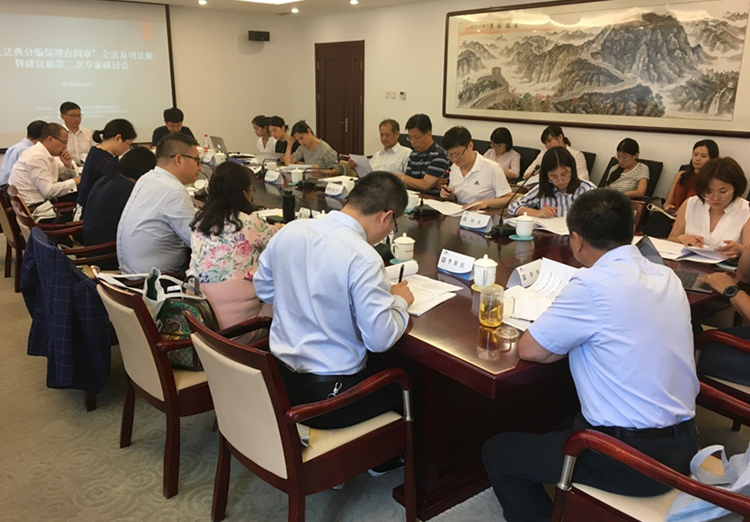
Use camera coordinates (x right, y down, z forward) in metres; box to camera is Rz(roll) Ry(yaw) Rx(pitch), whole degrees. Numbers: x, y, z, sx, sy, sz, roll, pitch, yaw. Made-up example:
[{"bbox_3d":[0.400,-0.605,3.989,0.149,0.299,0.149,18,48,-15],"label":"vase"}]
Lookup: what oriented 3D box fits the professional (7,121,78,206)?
[{"bbox_3d":[-2.493,-0.477,5.096,0.780,1.230,0.540,-12,20,-36],"label":"professional"}]

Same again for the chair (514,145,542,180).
[{"bbox_3d":[1.199,-0.561,6.013,0.620,0.990,0.550,-12,20,-37],"label":"chair"}]

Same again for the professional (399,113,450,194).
[{"bbox_3d":[0.366,-0.457,4.934,0.750,1.320,0.540,-12,20,-36],"label":"professional"}]

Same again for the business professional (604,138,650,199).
[{"bbox_3d":[1.735,-0.354,4.956,0.850,1.180,0.480,-12,20,-37],"label":"business professional"}]

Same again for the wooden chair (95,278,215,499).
[{"bbox_3d":[-0.783,0.434,2.678,0.620,0.850,0.540,-12,20,-37],"label":"wooden chair"}]

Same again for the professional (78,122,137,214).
[{"bbox_3d":[-1.884,-0.353,4.570,0.750,1.290,0.500,-12,20,-36],"label":"professional"}]

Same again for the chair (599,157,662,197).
[{"bbox_3d":[1.878,-0.251,4.832,0.620,1.000,0.580,-12,20,-36],"label":"chair"}]

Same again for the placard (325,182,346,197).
[{"bbox_3d":[-0.301,-0.538,4.753,0.095,0.088,0.200,-12,20,-37],"label":"placard"}]

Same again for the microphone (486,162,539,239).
[{"bbox_3d":[0.811,-0.353,3.613,0.370,0.370,0.140,-12,20,-37],"label":"microphone"}]

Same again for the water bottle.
[{"bbox_3d":[-0.522,-0.337,3.806,0.072,0.205,0.072,1,16,0],"label":"water bottle"}]

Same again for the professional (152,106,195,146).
[{"bbox_3d":[-2.108,-0.982,6.785,0.520,1.310,0.800,-9,19,-32],"label":"professional"}]

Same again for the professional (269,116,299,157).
[{"bbox_3d":[-1.042,-0.941,6.865,0.800,1.210,0.460,-12,20,-37],"label":"professional"}]

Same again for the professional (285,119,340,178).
[{"bbox_3d":[-0.617,-0.717,6.042,0.720,1.200,0.520,-12,20,-36],"label":"professional"}]

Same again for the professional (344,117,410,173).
[{"bbox_3d":[0.089,-0.572,5.442,0.520,1.260,0.750,15,22,42],"label":"professional"}]

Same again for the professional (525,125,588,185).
[{"bbox_3d":[1.411,-0.454,5.095,0.780,1.240,0.520,-12,20,-36],"label":"professional"}]

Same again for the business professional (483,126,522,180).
[{"bbox_3d":[1.015,-0.626,5.851,0.820,1.200,0.460,-12,20,-37],"label":"business professional"}]

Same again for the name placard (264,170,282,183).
[{"bbox_3d":[-0.826,-0.697,5.201,0.100,0.100,0.210,-12,20,-36],"label":"name placard"}]

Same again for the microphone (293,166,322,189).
[{"bbox_3d":[-0.486,-0.691,5.060,0.270,0.170,0.130,-12,20,-36],"label":"microphone"}]

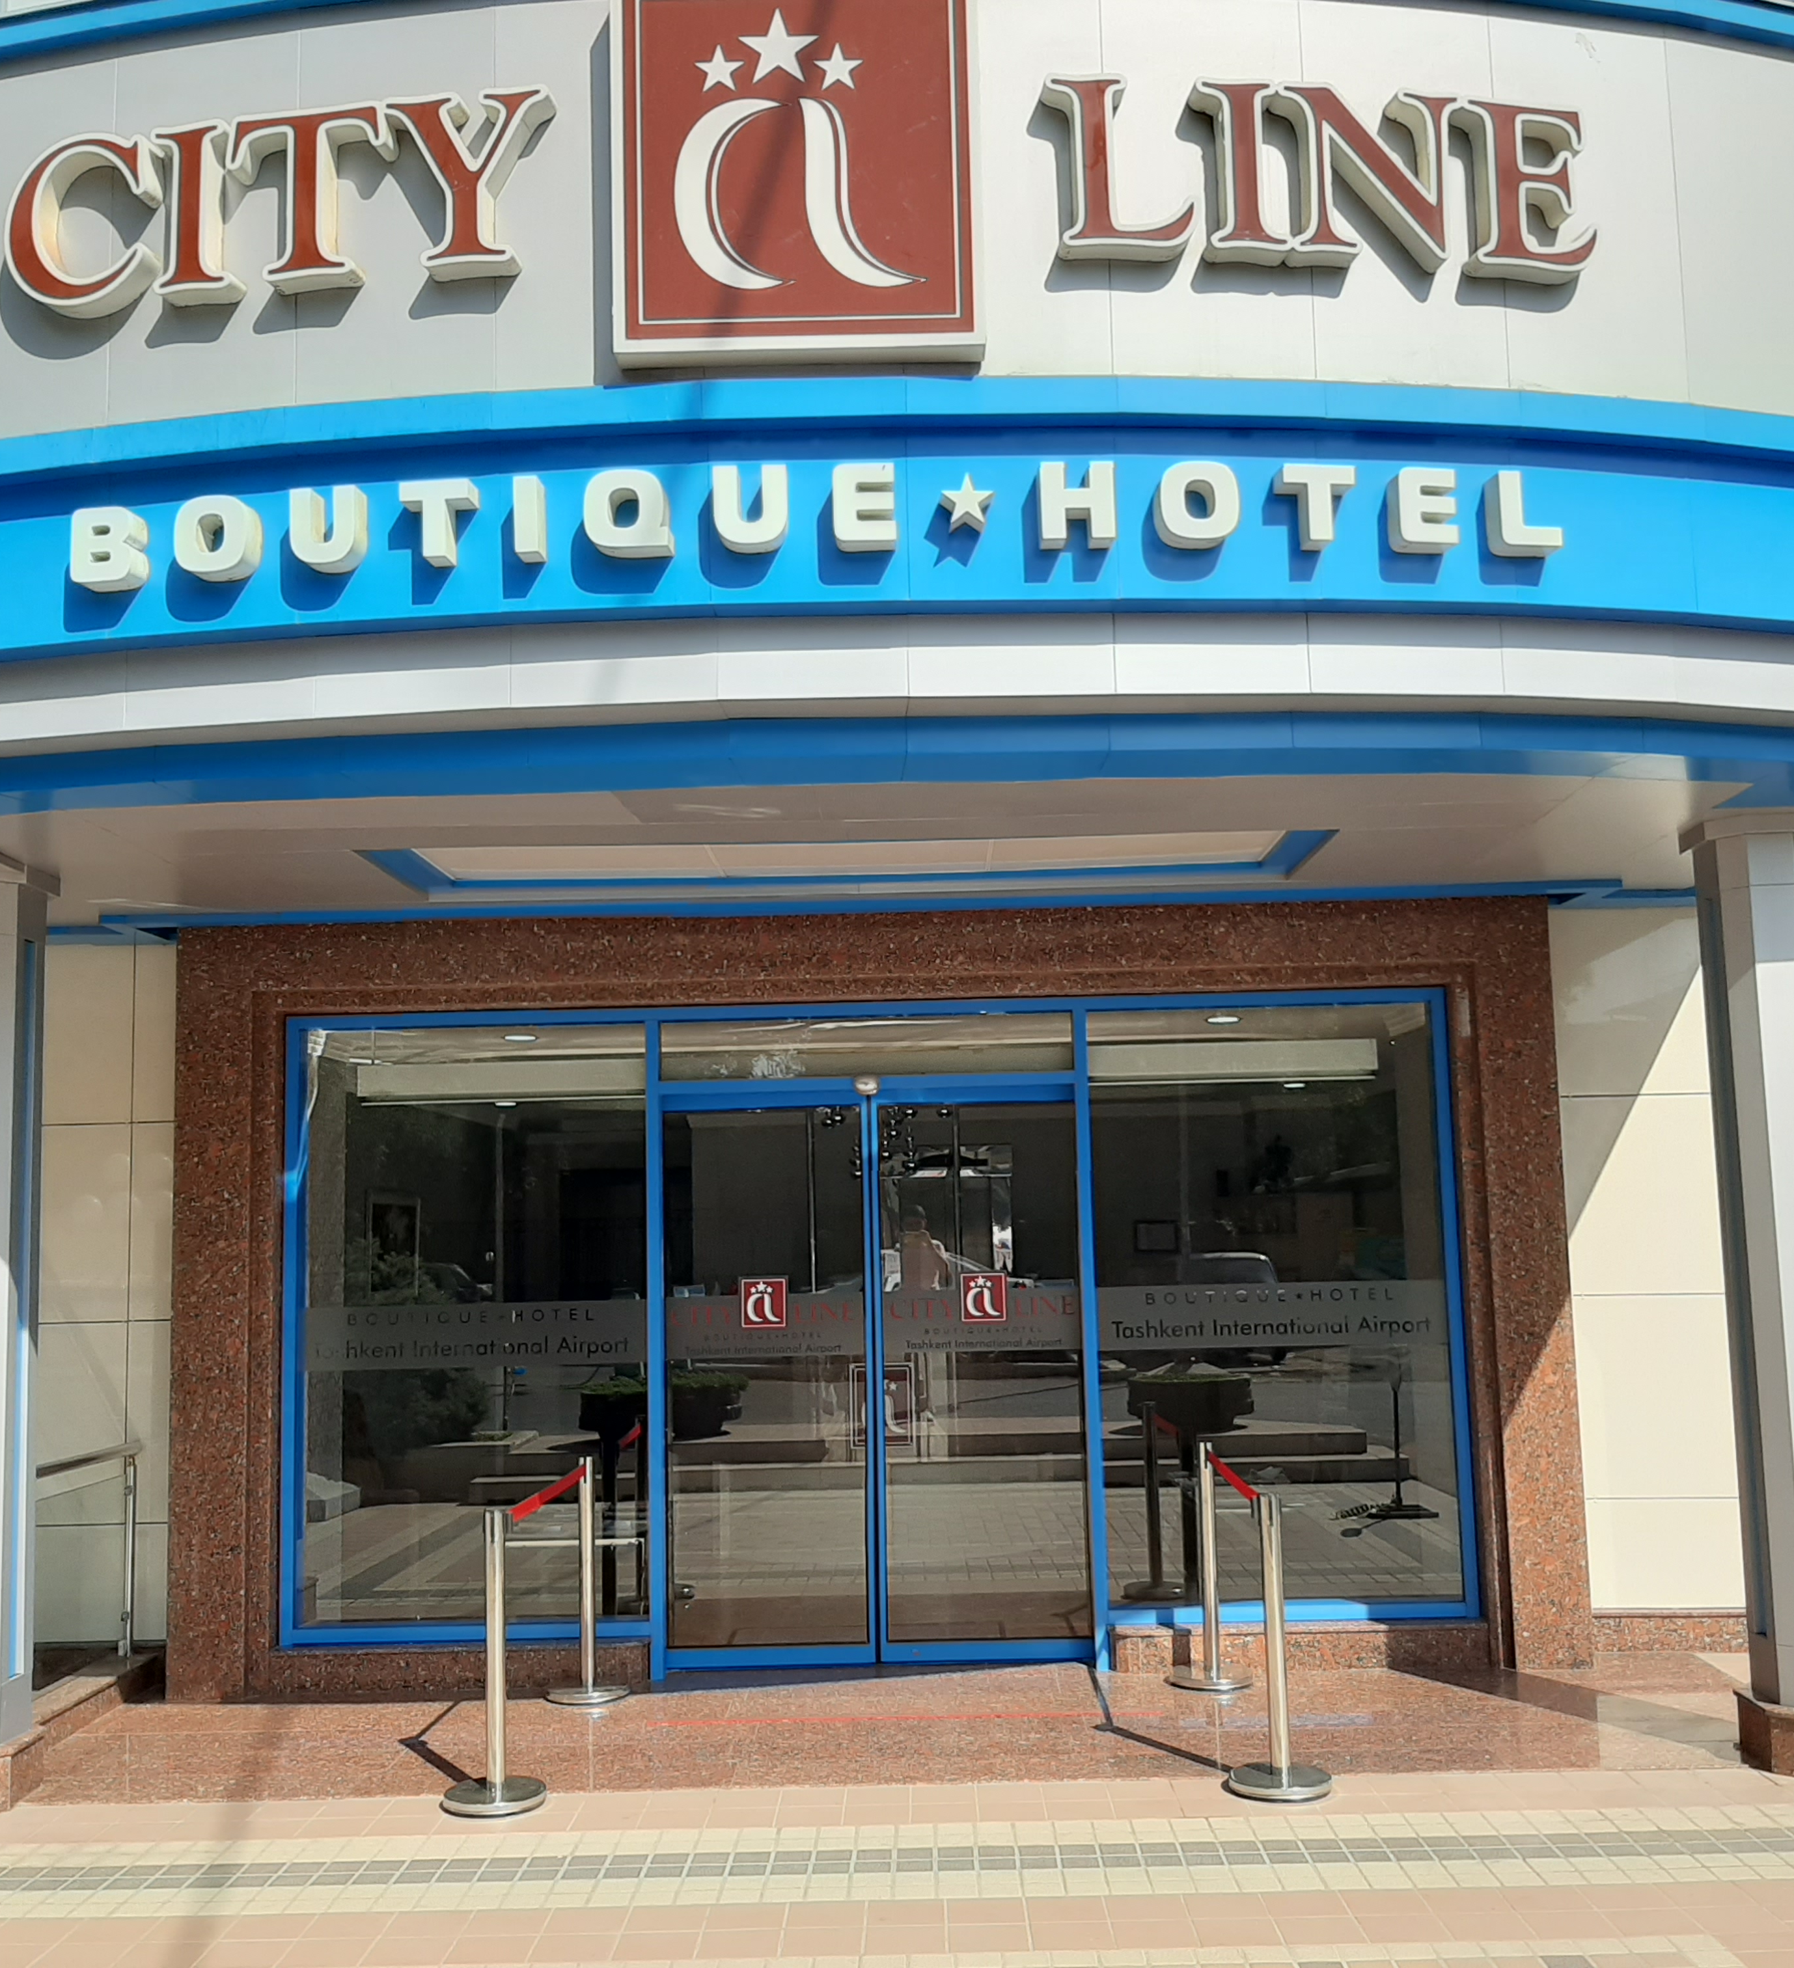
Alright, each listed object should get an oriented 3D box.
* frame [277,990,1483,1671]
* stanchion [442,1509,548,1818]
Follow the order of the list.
[{"bbox_3d":[-0.100,1.442,8.162,4.840,2.720,0.170,-2,-6,1],"label":"frame"},{"bbox_3d":[-1.300,2.175,6.375,0.330,0.910,0.330,-2,-6,1],"label":"stanchion"}]

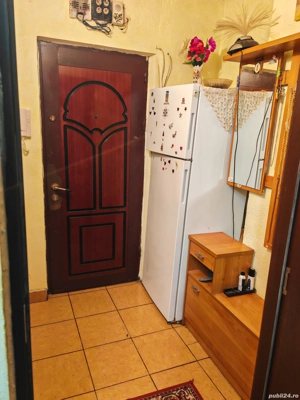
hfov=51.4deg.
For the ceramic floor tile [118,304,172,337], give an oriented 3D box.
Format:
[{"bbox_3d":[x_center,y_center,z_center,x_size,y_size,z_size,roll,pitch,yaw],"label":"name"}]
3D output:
[{"bbox_3d":[-0.045,0.916,2.394,0.330,0.010,0.341,-3,16,-22],"label":"ceramic floor tile"}]

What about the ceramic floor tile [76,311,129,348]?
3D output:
[{"bbox_3d":[-0.350,0.935,2.270,0.330,0.010,0.341,-3,16,-22],"label":"ceramic floor tile"}]

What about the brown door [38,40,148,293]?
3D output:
[{"bbox_3d":[-0.445,-0.183,2.590,0.828,1.980,0.050,-3,16,-22],"label":"brown door"}]

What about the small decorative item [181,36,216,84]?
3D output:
[{"bbox_3d":[0.329,-0.930,2.128,0.215,0.328,0.165,-3,16,-22],"label":"small decorative item"}]

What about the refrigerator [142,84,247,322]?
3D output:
[{"bbox_3d":[0.361,0.017,2.511,0.591,1.706,0.627,-3,16,-22],"label":"refrigerator"}]

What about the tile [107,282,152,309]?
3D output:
[{"bbox_3d":[-0.174,0.831,2.698,0.330,0.010,0.341,-3,16,-22],"label":"tile"}]

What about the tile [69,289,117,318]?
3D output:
[{"bbox_3d":[-0.479,0.849,2.574,0.330,0.010,0.341,-3,16,-22],"label":"tile"}]

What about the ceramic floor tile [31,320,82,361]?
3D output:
[{"bbox_3d":[-0.655,0.953,2.146,0.330,0.010,0.341,-3,16,-22],"label":"ceramic floor tile"}]

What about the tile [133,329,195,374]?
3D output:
[{"bbox_3d":[0.084,1.001,2.090,0.330,0.010,0.341,-3,16,-22],"label":"tile"}]

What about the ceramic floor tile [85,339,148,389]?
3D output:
[{"bbox_3d":[-0.221,1.020,1.966,0.330,0.010,0.341,-3,16,-22],"label":"ceramic floor tile"}]

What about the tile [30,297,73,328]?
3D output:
[{"bbox_3d":[-0.784,0.868,2.450,0.330,0.010,0.341,-3,16,-22],"label":"tile"}]

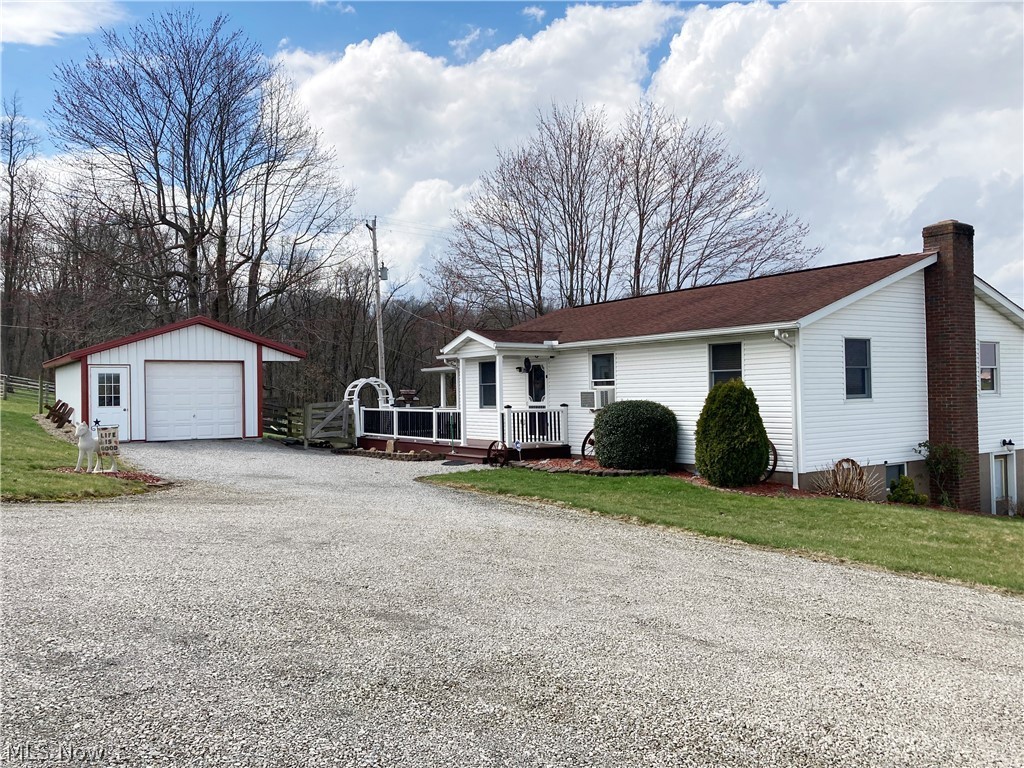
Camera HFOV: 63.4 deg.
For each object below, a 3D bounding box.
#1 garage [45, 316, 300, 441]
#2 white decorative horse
[{"bbox_3d":[-11.190,-0.110,27.080,6.480,3.550,7.600,-1,-1,-34],"label":"garage"},{"bbox_3d":[-6.864,1.047,13.700,0.260,0.840,0.730,-1,-1,18],"label":"white decorative horse"}]

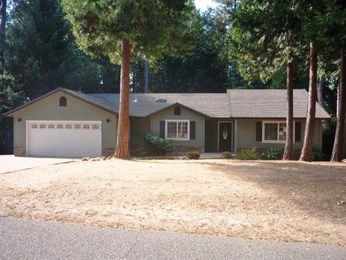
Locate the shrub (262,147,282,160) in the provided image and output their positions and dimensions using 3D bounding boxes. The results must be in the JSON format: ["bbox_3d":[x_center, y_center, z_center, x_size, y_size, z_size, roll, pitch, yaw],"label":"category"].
[{"bbox_3d":[6.131,1.456,18.400,1.200,0.830,1.100,1,1,7],"label":"shrub"}]

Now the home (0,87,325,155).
[{"bbox_3d":[0.125,-0.770,23.733,20.230,4.890,12.300,1,1,7],"label":"home"}]

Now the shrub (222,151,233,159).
[{"bbox_3d":[3.362,1.550,18.600,0.650,0.460,0.600,1,1,7],"label":"shrub"}]

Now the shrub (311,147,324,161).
[{"bbox_3d":[8.781,1.473,18.300,0.870,0.810,0.950,1,1,7],"label":"shrub"}]

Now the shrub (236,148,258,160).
[{"bbox_3d":[4.568,1.502,18.400,1.250,0.740,1.100,1,1,7],"label":"shrub"}]

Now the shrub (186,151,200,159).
[{"bbox_3d":[1.273,1.550,18.500,0.880,0.510,0.850,1,1,7],"label":"shrub"}]

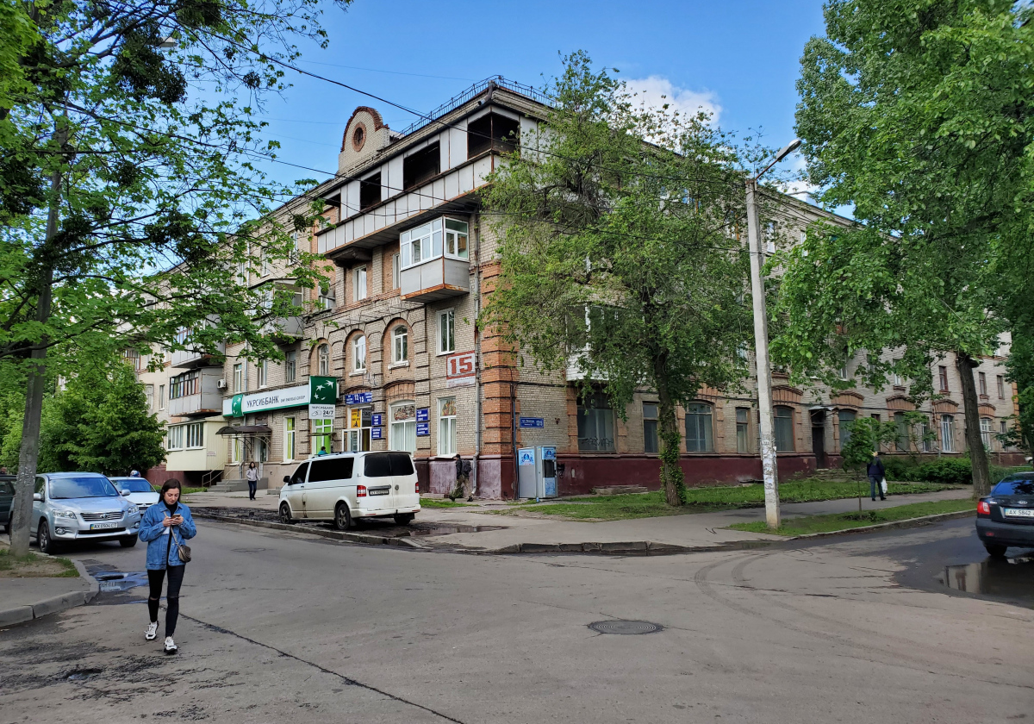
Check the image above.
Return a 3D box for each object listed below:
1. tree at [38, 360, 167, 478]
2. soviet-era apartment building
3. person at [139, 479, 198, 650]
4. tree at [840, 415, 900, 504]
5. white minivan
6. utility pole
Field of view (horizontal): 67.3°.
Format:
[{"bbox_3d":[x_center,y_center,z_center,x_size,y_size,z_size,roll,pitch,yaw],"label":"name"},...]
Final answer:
[{"bbox_3d":[-22.925,3.624,42.869,6.800,7.350,6.400,-1,-7,0],"label":"tree"},{"bbox_3d":[4.151,0.232,65.029,57.000,17.800,50.000,5,-9,-41],"label":"soviet-era apartment building"},{"bbox_3d":[-3.485,2.014,7.769,0.580,1.680,0.600,2,-7,-25],"label":"person"},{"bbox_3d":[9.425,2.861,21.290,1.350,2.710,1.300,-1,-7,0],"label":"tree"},{"bbox_3d":[-4.826,3.520,21.710,1.950,1.990,4.890,5,-9,-42],"label":"white minivan"},{"bbox_3d":[6.328,-0.657,18.349,0.350,9.100,1.500,5,-9,-42],"label":"utility pole"}]

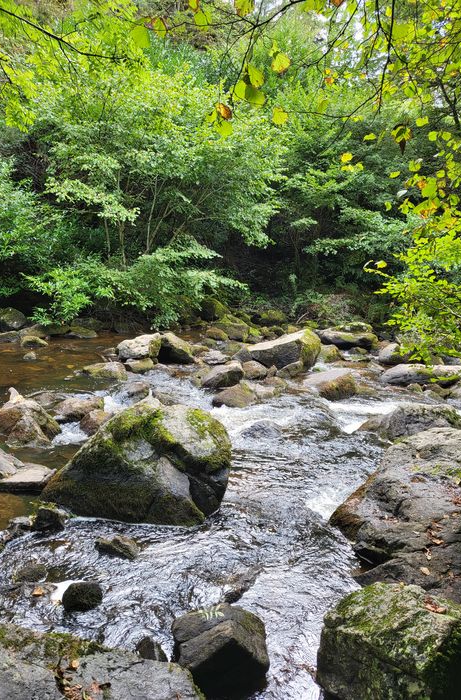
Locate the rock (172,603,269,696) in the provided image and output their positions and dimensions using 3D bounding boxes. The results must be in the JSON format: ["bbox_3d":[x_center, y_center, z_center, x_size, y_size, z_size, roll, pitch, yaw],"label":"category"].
[{"bbox_3d":[-0.050,1.447,2.563,0.444,0.295,0.346,-4,11,-20],"label":"rock"}]

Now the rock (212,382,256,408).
[{"bbox_3d":[0.064,0.666,7.602,0.593,0.314,0.415,1,8,10],"label":"rock"}]

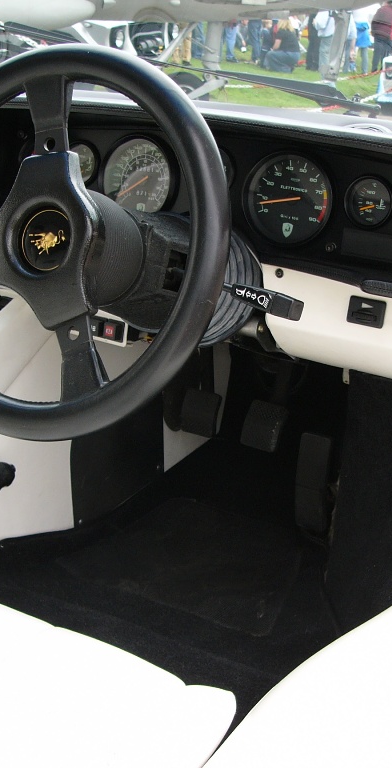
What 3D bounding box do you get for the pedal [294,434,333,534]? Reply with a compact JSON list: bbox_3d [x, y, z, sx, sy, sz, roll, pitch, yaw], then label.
[{"bbox_3d":[0.167,0.142,1.500,0.047,0.140,0.030,5,-3,25],"label":"pedal"}]

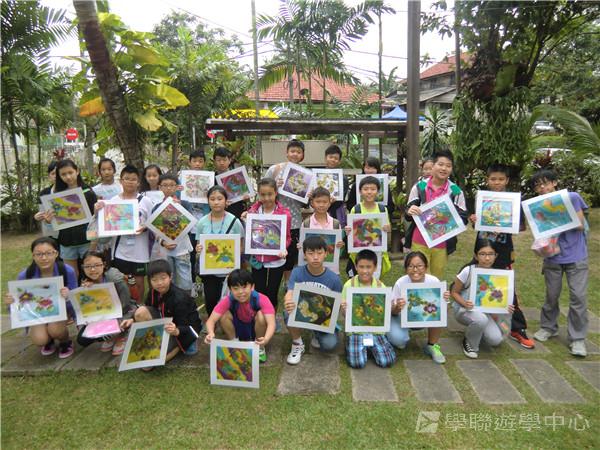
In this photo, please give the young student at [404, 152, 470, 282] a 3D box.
[{"bbox_3d":[1.109,0.147,3.499,0.500,1.557,0.380,1,9,9],"label":"young student"}]

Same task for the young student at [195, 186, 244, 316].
[{"bbox_3d":[-0.674,0.360,3.486,0.410,1.340,0.320,-2,10,-5],"label":"young student"}]

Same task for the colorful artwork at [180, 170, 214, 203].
[{"bbox_3d":[-0.970,-0.364,3.950,0.315,0.315,0.020,0,9,-7],"label":"colorful artwork"}]

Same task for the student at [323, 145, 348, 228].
[{"bbox_3d":[0.356,-0.078,4.559,0.460,1.580,0.340,1,10,3],"label":"student"}]

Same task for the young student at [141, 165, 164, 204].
[{"bbox_3d":[-1.500,0.152,4.229,0.420,1.470,0.280,-3,10,-10],"label":"young student"}]

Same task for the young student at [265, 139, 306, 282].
[{"bbox_3d":[-0.109,0.002,4.078,0.460,1.666,0.360,-1,9,-6],"label":"young student"}]

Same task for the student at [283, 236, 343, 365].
[{"bbox_3d":[0.097,0.529,3.220,0.460,0.888,0.620,0,9,0],"label":"student"}]

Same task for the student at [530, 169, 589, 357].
[{"bbox_3d":[2.092,0.272,3.366,0.440,1.470,0.380,5,11,32],"label":"student"}]

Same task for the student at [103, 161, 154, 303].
[{"bbox_3d":[-1.435,0.196,3.610,0.480,1.427,0.400,-2,9,-11],"label":"student"}]

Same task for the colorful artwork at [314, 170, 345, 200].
[{"bbox_3d":[0.292,-0.410,4.290,0.325,0.325,0.015,0,4,0],"label":"colorful artwork"}]

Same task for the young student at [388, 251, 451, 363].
[{"bbox_3d":[0.948,0.620,3.300,0.450,0.840,0.550,0,10,6],"label":"young student"}]

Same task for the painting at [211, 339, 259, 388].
[{"bbox_3d":[-0.429,0.924,2.760,0.315,0.315,0.015,2,9,0],"label":"painting"}]

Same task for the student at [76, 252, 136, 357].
[{"bbox_3d":[-1.506,0.604,3.361,0.450,0.828,0.500,-2,10,-8],"label":"student"}]

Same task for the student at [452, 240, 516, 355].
[{"bbox_3d":[1.428,0.565,3.318,0.440,0.920,0.500,-5,11,-24],"label":"student"}]

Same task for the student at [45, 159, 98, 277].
[{"bbox_3d":[-1.965,0.189,3.698,0.450,1.524,0.360,-2,10,-11],"label":"student"}]

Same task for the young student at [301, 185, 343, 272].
[{"bbox_3d":[0.189,0.323,3.604,0.430,1.295,0.340,0,10,0],"label":"young student"}]

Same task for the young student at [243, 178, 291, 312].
[{"bbox_3d":[-0.269,0.326,3.440,0.420,1.410,0.340,-1,10,-3],"label":"young student"}]

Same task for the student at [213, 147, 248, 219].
[{"bbox_3d":[-0.720,-0.037,4.515,0.460,1.580,0.340,-1,10,-6],"label":"student"}]

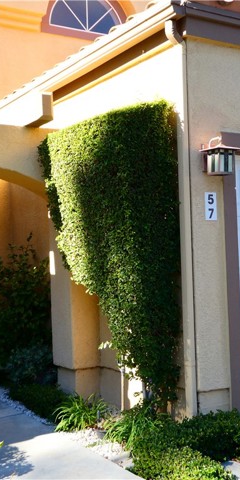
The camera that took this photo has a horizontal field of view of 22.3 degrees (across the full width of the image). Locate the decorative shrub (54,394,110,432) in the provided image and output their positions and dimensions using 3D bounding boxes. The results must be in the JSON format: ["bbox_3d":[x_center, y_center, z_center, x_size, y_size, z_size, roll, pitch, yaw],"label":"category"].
[{"bbox_3d":[-0.311,1.380,5.119,0.420,0.250,0.420,-1,-1,-30],"label":"decorative shrub"}]

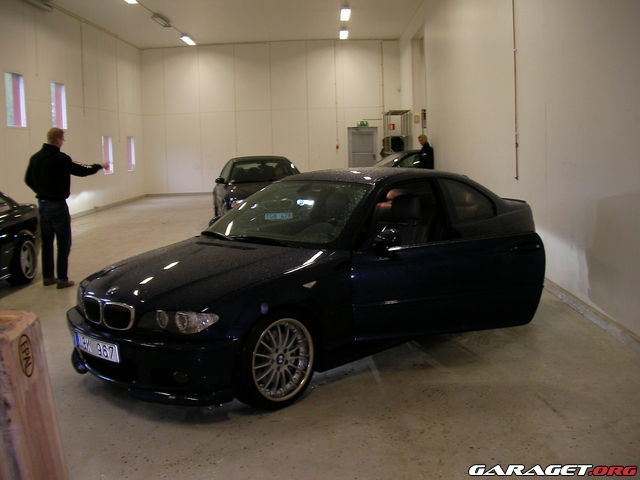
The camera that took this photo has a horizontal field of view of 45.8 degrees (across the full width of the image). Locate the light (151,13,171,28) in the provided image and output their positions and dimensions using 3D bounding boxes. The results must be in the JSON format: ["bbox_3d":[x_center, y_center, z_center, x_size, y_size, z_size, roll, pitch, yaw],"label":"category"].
[{"bbox_3d":[-3.969,-5.497,18.922,0.270,0.120,1.400,-2,7,1],"label":"light"}]

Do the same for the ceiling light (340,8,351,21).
[{"bbox_3d":[0.659,-5.750,19.353,0.270,0.120,1.400,-2,7,1],"label":"ceiling light"}]

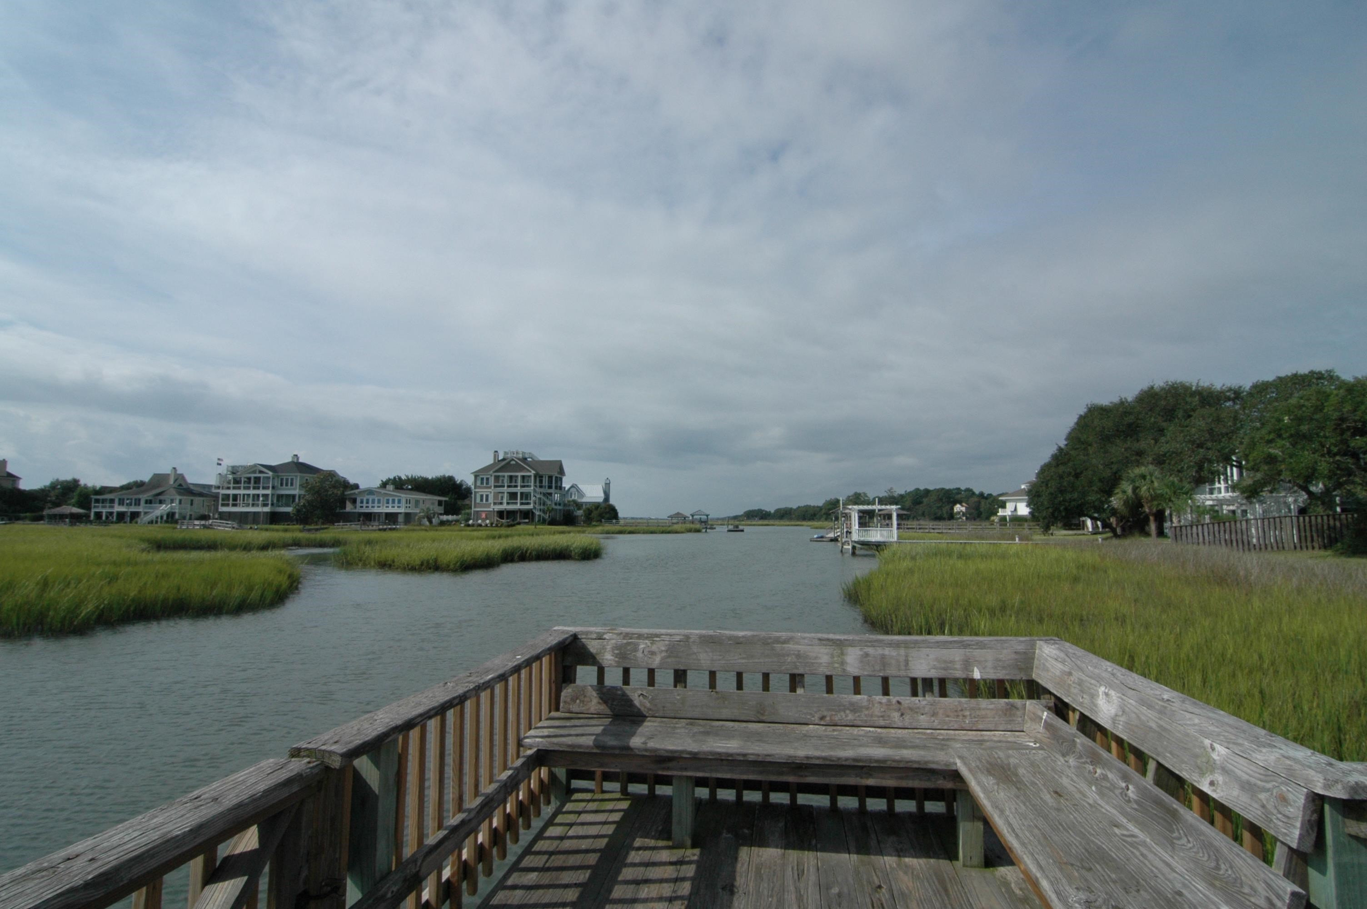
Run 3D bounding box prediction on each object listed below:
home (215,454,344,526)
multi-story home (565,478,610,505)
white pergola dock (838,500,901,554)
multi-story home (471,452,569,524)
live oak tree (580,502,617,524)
[{"bbox_3d":[-73.200,6.636,118.428,13.500,12.800,14.200,-1,-6,10],"label":"home"},{"bbox_3d":[-23.700,11.170,154.657,13.000,11.200,11.500,1,-6,-9],"label":"multi-story home"},{"bbox_3d":[14.900,5.730,51.686,4.400,4.400,4.200,-1,-6,6],"label":"white pergola dock"},{"bbox_3d":[-31.000,6.488,123.971,14.500,14.000,13.200,-1,-6,6],"label":"multi-story home"},{"bbox_3d":[-17.000,12.161,131.442,7.400,4.400,6.500,0,-6,0],"label":"live oak tree"}]

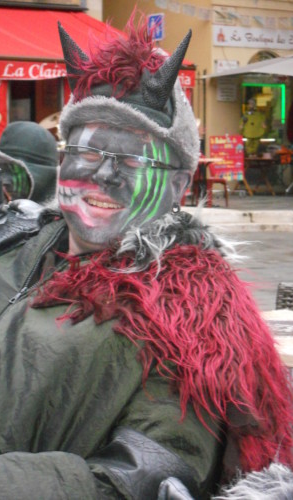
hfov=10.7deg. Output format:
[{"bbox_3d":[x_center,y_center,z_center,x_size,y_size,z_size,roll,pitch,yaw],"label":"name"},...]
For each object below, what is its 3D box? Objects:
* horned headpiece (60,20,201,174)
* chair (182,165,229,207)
[{"bbox_3d":[-0.023,-0.210,2.150,0.200,0.210,0.240,8,1,21],"label":"horned headpiece"},{"bbox_3d":[0.931,-1.047,24.200,0.520,0.800,0.500,3,5,37],"label":"chair"}]

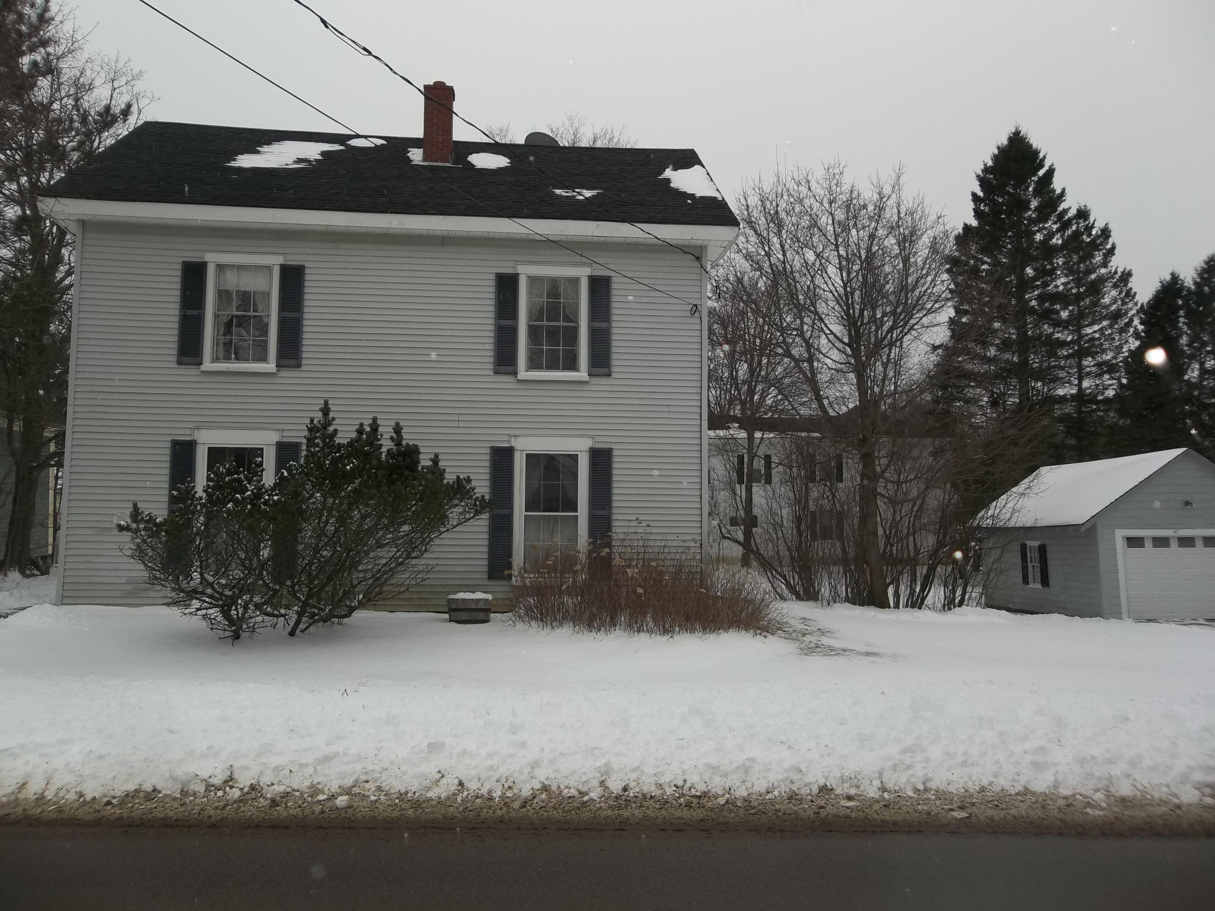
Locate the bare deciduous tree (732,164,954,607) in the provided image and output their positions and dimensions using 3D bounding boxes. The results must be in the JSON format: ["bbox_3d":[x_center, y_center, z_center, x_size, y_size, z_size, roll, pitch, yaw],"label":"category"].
[{"bbox_3d":[5.370,-1.680,21.400,5.000,10.000,5.000,1,-5,-5],"label":"bare deciduous tree"}]

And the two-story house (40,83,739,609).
[{"bbox_3d":[-3.680,-2.050,18.750,10.900,9.700,7.800,1,-5,-5],"label":"two-story house"}]

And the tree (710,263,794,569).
[{"bbox_3d":[5.900,-1.850,38.800,4.200,12.700,4.200,1,-5,-5],"label":"tree"}]

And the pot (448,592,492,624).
[{"bbox_3d":[-2.050,2.290,14.100,0.660,0.410,0.660,1,-5,-5],"label":"pot"}]

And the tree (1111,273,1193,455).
[{"bbox_3d":[26.300,-1.500,45.500,5.200,14.500,5.200,1,-5,-5],"label":"tree"}]

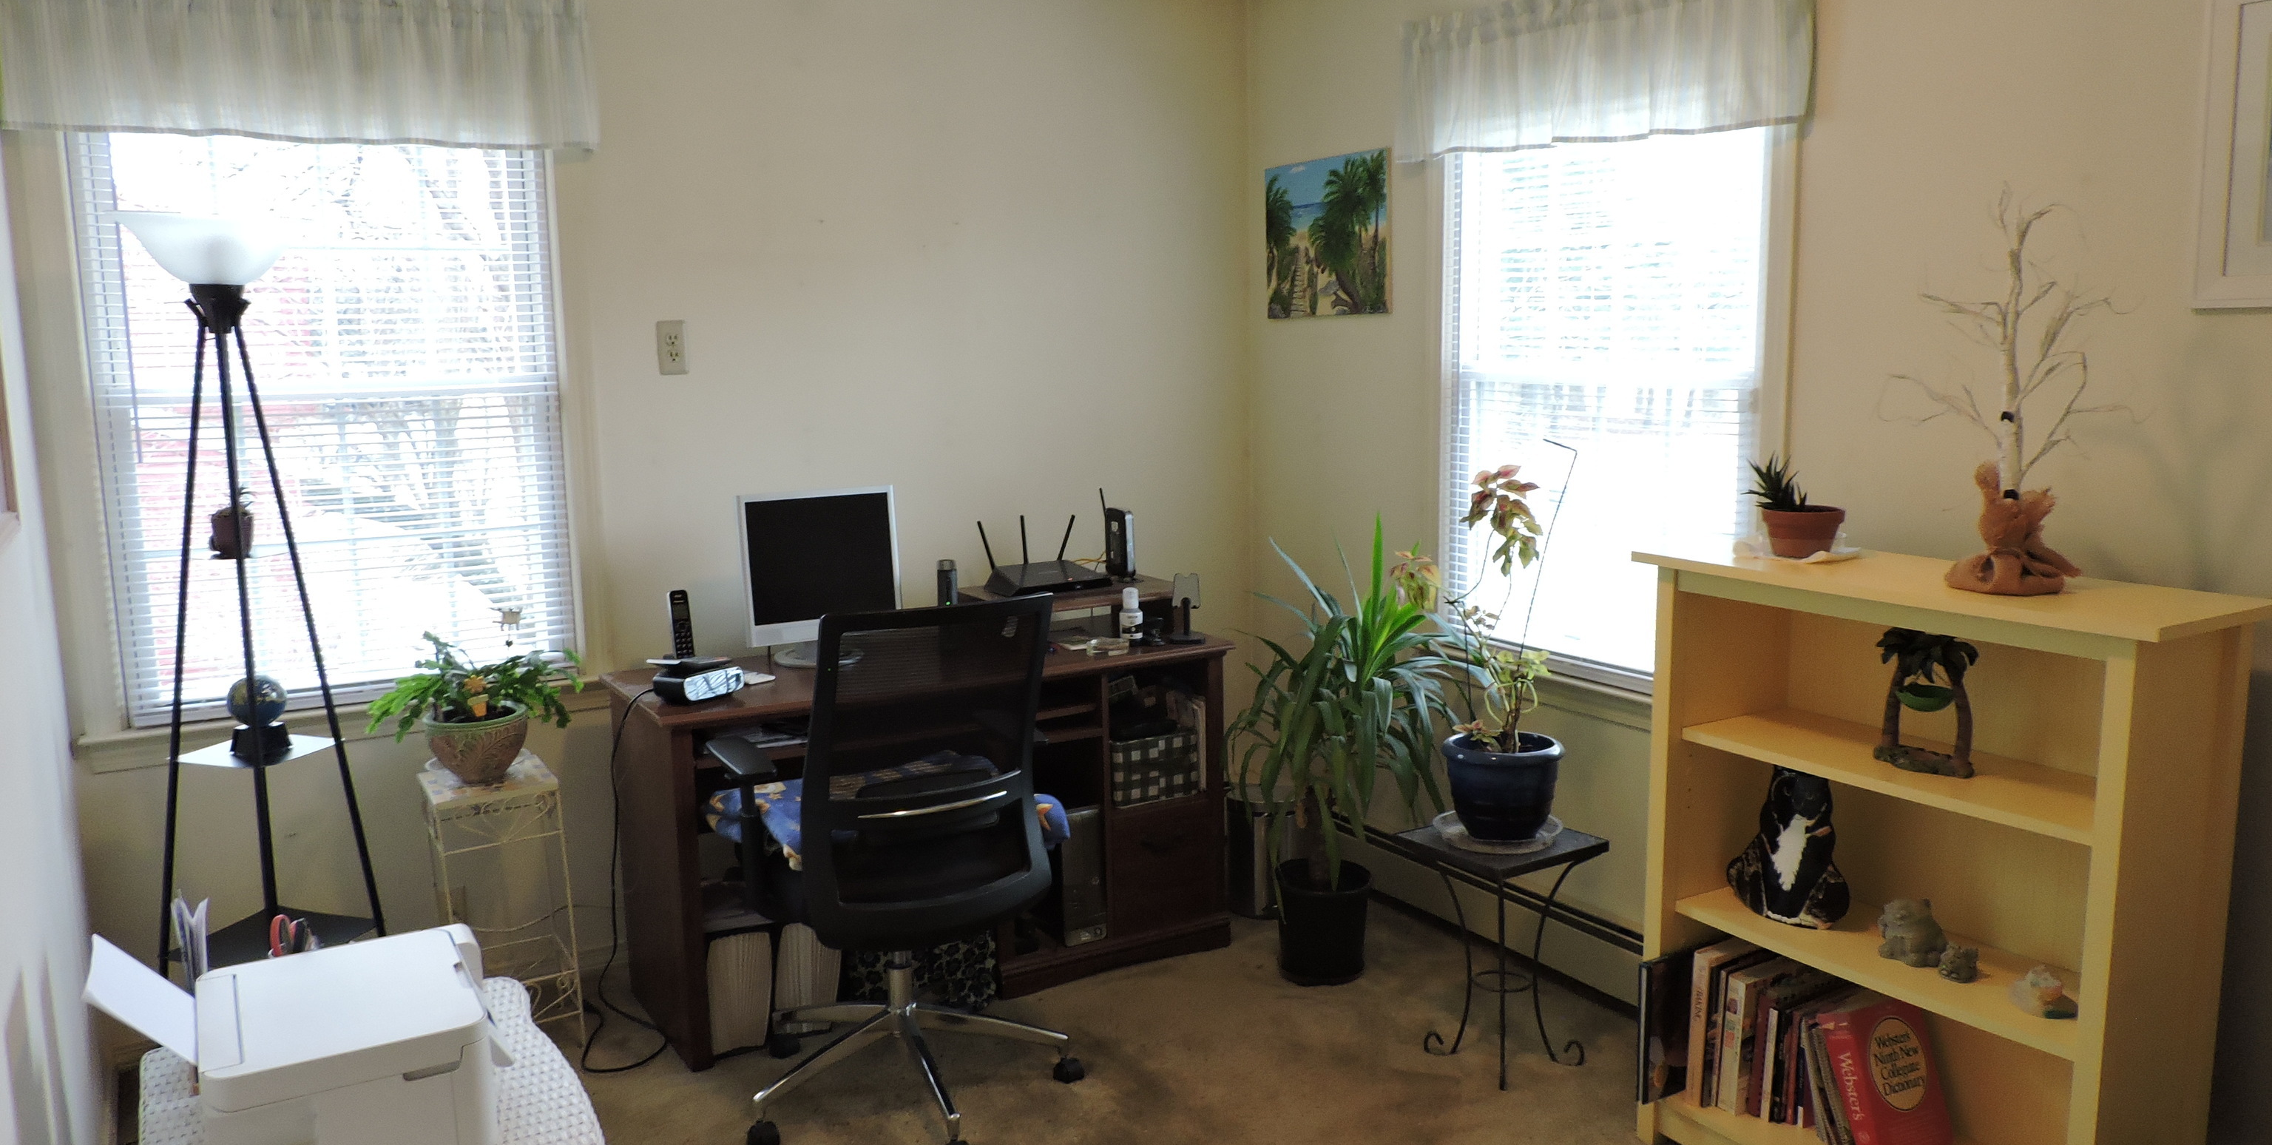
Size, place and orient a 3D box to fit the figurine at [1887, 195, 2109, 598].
[{"bbox_3d":[1.289,-0.271,2.351,0.360,0.591,0.280,4,10,28],"label":"figurine"}]

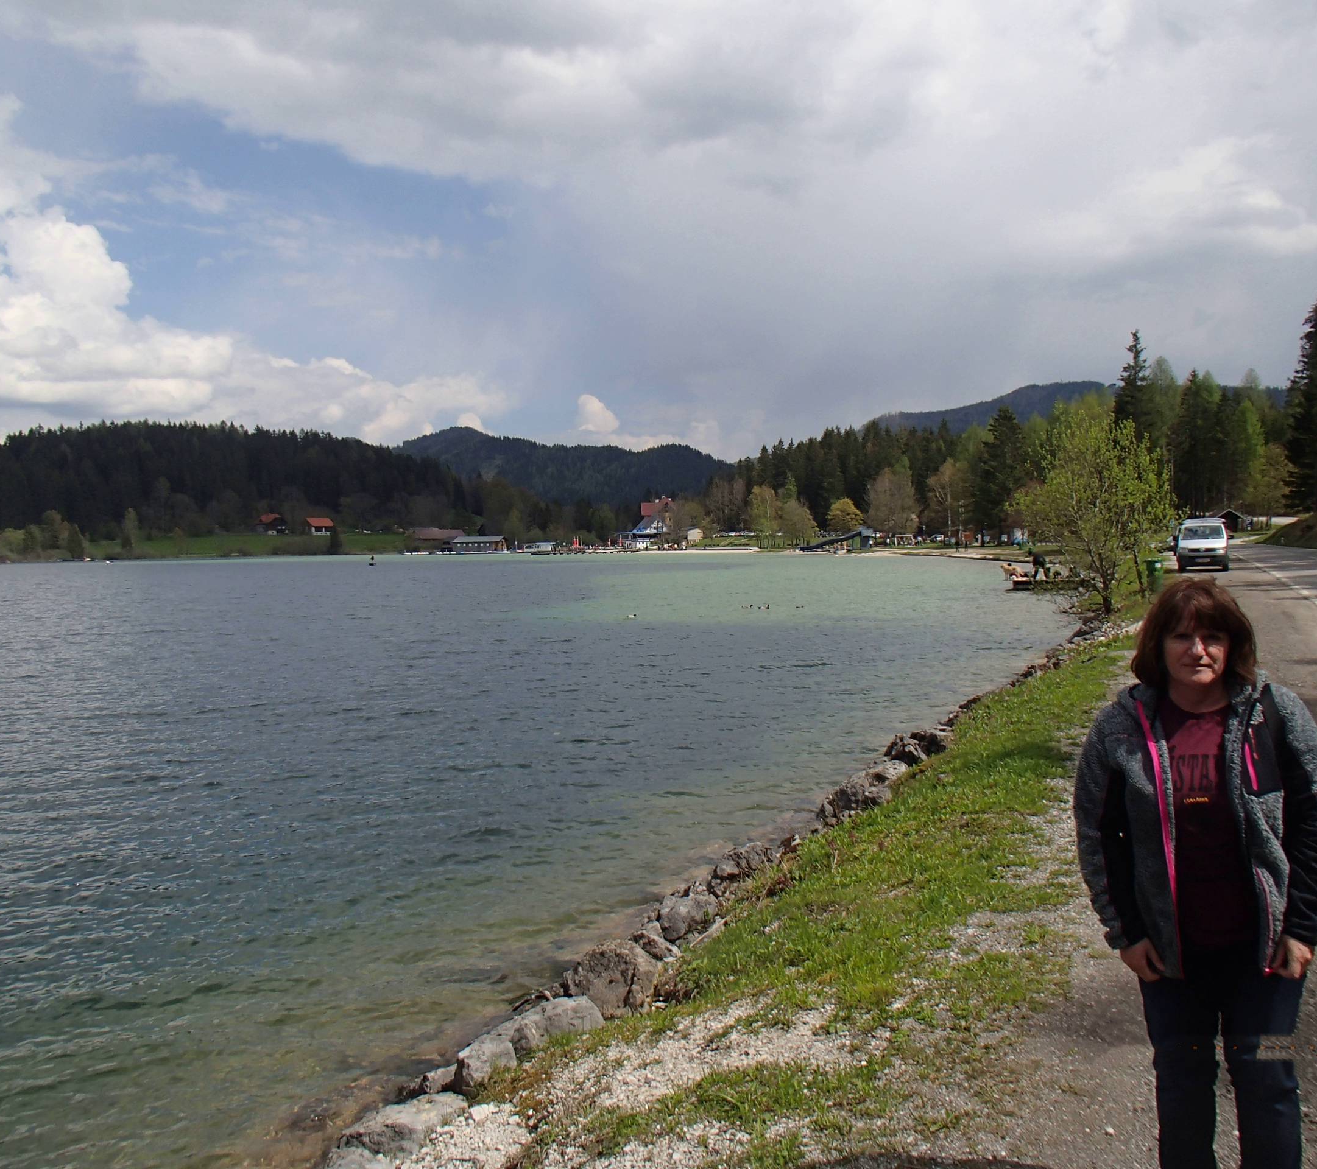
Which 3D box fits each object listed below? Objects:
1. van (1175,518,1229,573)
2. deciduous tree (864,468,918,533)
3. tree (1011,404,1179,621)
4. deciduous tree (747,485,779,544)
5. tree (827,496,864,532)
[{"bbox_3d":[23.150,-1.700,53.800,1.930,2.150,4.900,0,2,23],"label":"van"},{"bbox_3d":[45.195,-15.854,245.000,10.200,14.000,10.000,-1,2,0],"label":"deciduous tree"},{"bbox_3d":[10.387,-1.724,30.000,3.700,4.900,3.600,-1,2,0],"label":"tree"},{"bbox_3d":[18.993,-12.551,230.000,5.800,11.000,5.800,-1,2,0],"label":"deciduous tree"},{"bbox_3d":[37.804,-13.915,255.000,7.400,8.000,7.200,-1,2,0],"label":"tree"}]

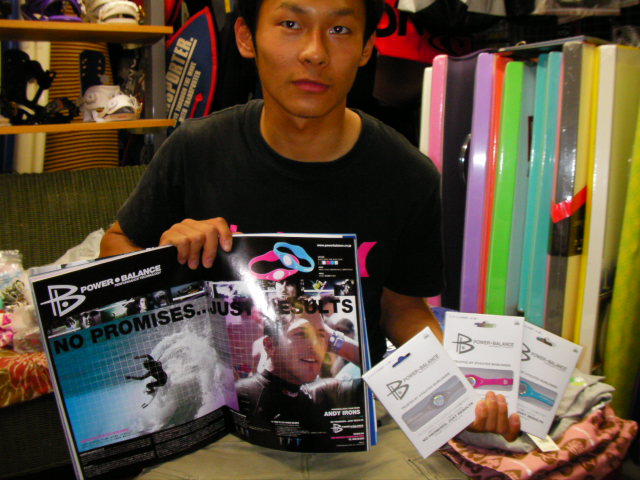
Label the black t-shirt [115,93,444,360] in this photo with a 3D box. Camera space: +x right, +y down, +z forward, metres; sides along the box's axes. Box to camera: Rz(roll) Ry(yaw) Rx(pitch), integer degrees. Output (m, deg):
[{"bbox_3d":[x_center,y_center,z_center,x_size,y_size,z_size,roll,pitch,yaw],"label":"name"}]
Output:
[{"bbox_3d":[-0.057,0.045,1.070,0.480,0.530,0.290,-1,9,-8],"label":"black t-shirt"}]

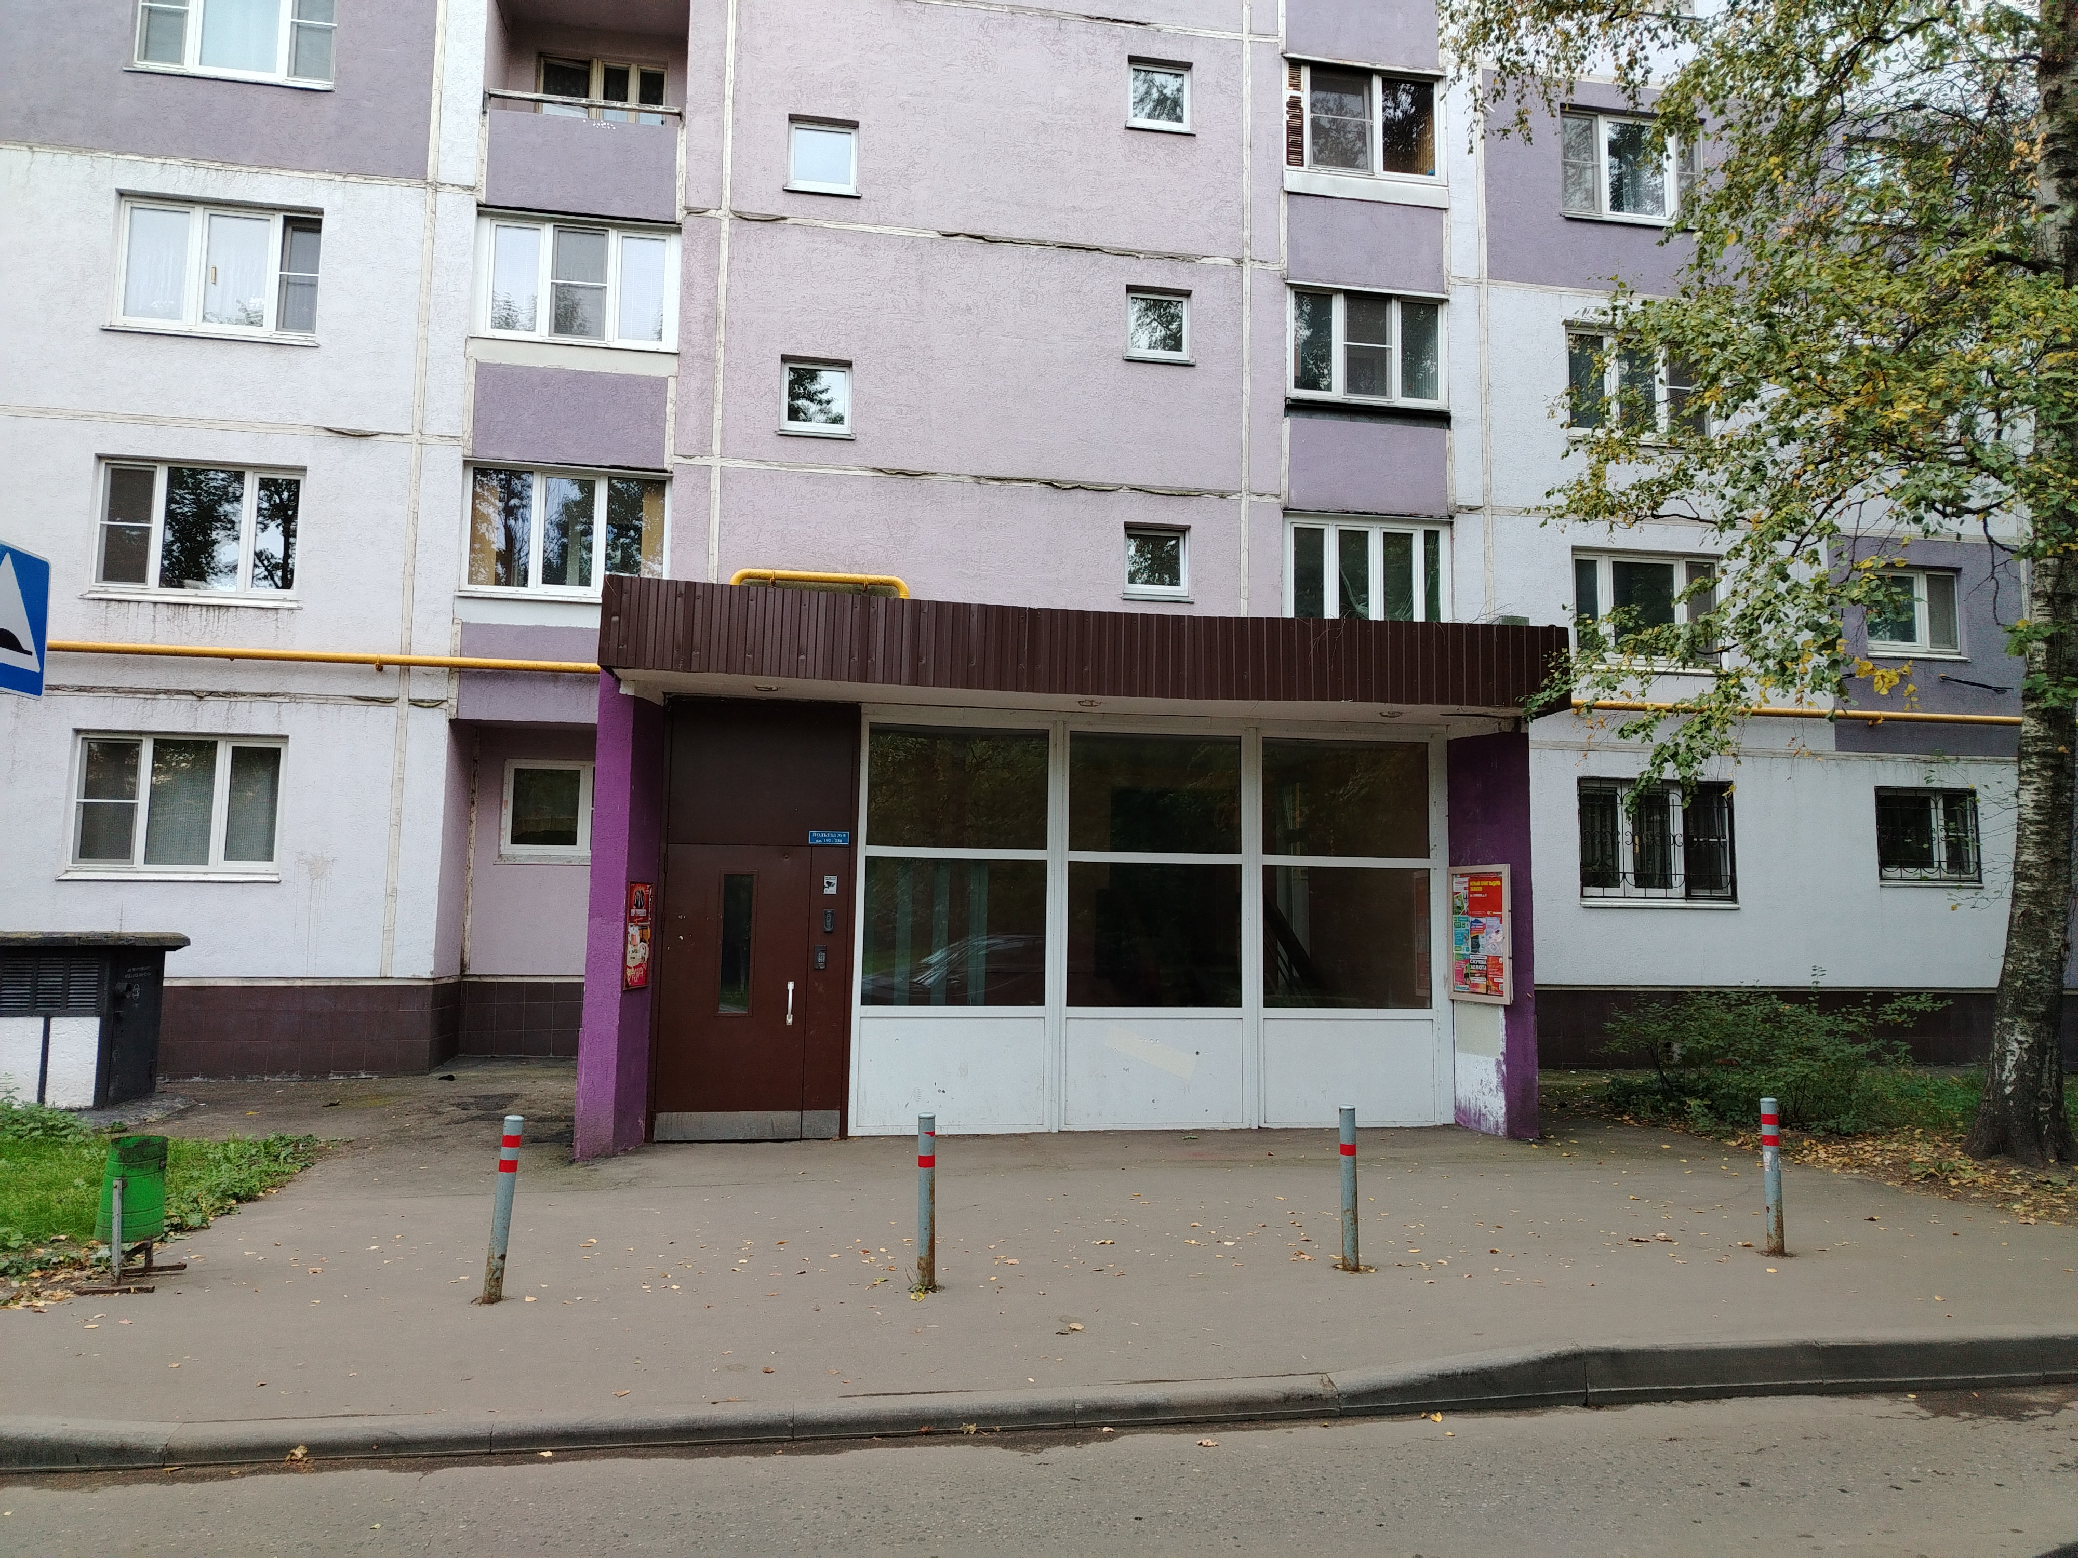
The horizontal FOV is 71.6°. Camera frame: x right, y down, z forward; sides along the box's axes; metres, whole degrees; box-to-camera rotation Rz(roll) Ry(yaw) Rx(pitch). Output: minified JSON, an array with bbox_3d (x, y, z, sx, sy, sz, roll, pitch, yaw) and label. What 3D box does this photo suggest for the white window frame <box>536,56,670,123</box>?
[{"bbox_3d":[-5.191,-7.822,17.054,1.480,1.400,0.120,2,-6,-9],"label":"white window frame"}]

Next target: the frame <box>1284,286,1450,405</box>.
[{"bbox_3d":[3.915,-5.119,17.165,1.982,1.353,0.120,2,-6,-9],"label":"frame"}]

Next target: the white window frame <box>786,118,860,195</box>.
[{"bbox_3d":[-2.442,-7.056,16.322,0.787,0.883,0.120,2,-6,-9],"label":"white window frame"}]

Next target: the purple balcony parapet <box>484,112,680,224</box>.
[{"bbox_3d":[-5.000,-6.694,15.840,2.004,1.088,0.120,2,-6,-9],"label":"purple balcony parapet"}]

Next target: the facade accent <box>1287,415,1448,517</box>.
[{"bbox_3d":[3.876,-3.660,17.042,1.961,1.081,0.120,2,-6,-9],"label":"facade accent"}]

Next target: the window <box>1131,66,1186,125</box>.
[{"bbox_3d":[1.413,-7.988,16.965,0.721,0.761,0.120,2,-6,-10],"label":"window"}]

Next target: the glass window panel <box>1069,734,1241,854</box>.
[{"bbox_3d":[0.884,0.113,10.905,1.340,0.896,0.050,2,-6,-10],"label":"glass window panel"}]

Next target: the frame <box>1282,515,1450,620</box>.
[{"bbox_3d":[3.818,-2.360,16.777,2.067,1.388,0.150,2,-6,-10],"label":"frame"}]

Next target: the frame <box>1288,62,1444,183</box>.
[{"bbox_3d":[3.978,-7.942,17.413,1.894,1.336,0.130,2,-6,-10],"label":"frame"}]

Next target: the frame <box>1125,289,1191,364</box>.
[{"bbox_3d":[1.405,-5.285,16.801,0.783,0.860,0.120,2,-6,-9],"label":"frame"}]

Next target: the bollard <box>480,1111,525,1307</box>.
[{"bbox_3d":[-2.191,1.747,5.885,0.076,0.734,0.076,5,-6,-9],"label":"bollard"}]

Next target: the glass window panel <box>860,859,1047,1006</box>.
[{"bbox_3d":[-0.643,1.188,11.068,1.431,1.112,0.060,2,-6,-10],"label":"glass window panel"}]

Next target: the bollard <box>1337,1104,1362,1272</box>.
[{"bbox_3d":[1.477,1.945,6.842,0.076,0.749,0.076,1,-6,-10],"label":"bollard"}]

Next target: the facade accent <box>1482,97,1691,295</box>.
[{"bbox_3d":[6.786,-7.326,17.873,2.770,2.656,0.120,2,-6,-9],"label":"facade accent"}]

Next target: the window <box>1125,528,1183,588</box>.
[{"bbox_3d":[1.311,-2.490,16.445,0.685,0.664,0.120,2,-5,-10],"label":"window"}]

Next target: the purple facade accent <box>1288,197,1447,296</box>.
[{"bbox_3d":[3.889,-6.344,17.185,1.969,1.074,0.150,2,-6,-10],"label":"purple facade accent"}]

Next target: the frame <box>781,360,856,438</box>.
[{"bbox_3d":[-2.457,-4.225,15.994,0.796,0.831,0.160,2,-6,-10],"label":"frame"}]

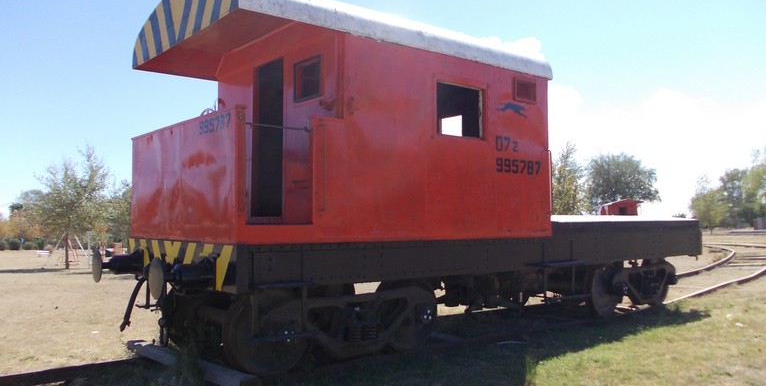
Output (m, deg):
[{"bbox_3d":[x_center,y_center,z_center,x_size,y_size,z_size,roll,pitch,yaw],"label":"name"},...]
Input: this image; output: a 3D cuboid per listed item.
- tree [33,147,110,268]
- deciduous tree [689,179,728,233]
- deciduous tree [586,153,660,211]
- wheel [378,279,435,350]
[{"bbox_3d":[-12.321,0.574,24.500,2.970,4.830,2.970,1,-3,-27],"label":"tree"},{"bbox_3d":[38.480,1.591,73.000,4.320,6.600,4.320,-1,-3,28],"label":"deciduous tree"},{"bbox_3d":[29.509,0.061,76.000,8.650,10.060,8.650,-1,-3,21],"label":"deciduous tree"},{"bbox_3d":[0.313,1.460,7.559,0.930,0.930,0.140,2,-3,-39],"label":"wheel"}]

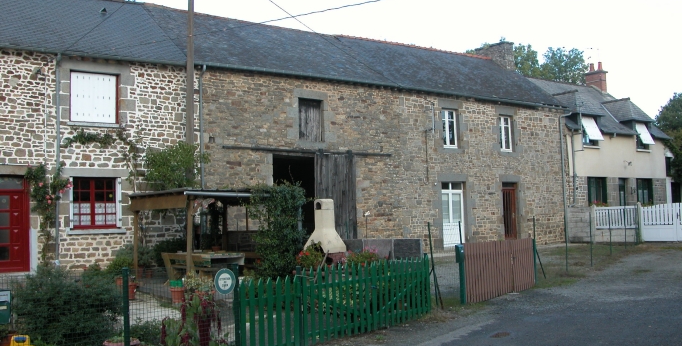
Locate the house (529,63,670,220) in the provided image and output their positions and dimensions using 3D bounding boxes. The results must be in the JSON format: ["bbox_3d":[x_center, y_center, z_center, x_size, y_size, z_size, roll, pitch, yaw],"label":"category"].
[{"bbox_3d":[10.934,-1.446,35.149,8.500,9.450,7.600,1,-5,-36],"label":"house"}]

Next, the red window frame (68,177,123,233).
[{"bbox_3d":[-6.318,0.823,17.774,1.300,1.400,0.180,1,-5,-36],"label":"red window frame"}]

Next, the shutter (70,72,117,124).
[{"bbox_3d":[-6.423,-1.955,18.047,1.170,1.280,0.070,1,-5,-36],"label":"shutter"}]

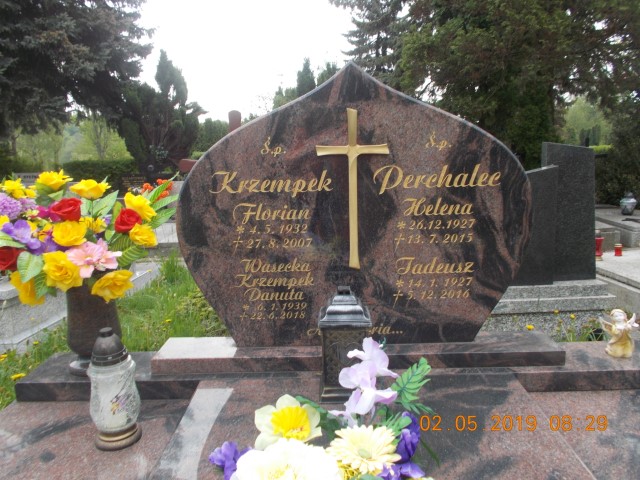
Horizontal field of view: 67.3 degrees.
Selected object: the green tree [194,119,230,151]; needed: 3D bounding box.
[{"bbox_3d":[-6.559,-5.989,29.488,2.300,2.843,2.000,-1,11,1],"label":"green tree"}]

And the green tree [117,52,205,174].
[{"bbox_3d":[-3.556,-2.654,11.245,2.100,3.406,2.000,-1,11,1],"label":"green tree"}]

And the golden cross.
[{"bbox_3d":[0.101,-0.142,1.419,0.214,0.474,0.030,-1,11,1],"label":"golden cross"}]

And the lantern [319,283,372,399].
[{"bbox_3d":[0.075,0.294,1.435,0.159,0.335,0.159,-1,11,1],"label":"lantern"}]

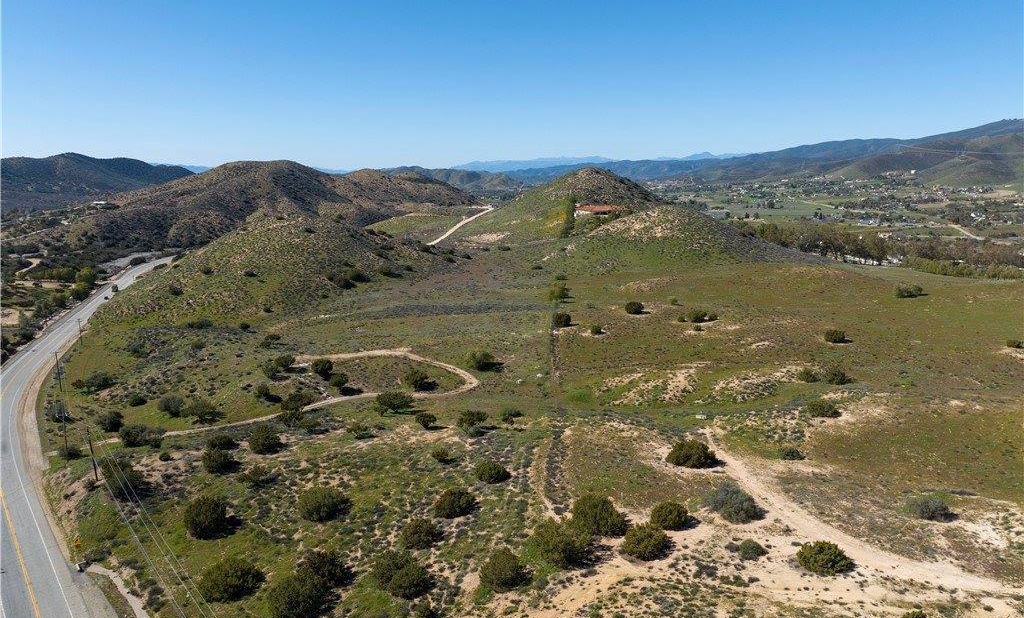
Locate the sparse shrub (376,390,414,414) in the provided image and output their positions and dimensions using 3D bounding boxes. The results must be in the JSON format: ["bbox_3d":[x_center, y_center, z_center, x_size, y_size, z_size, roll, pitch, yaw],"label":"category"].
[{"bbox_3d":[-27.060,20.780,161.700,8.230,4.080,7.400,-2,11,-10],"label":"sparse shrub"}]

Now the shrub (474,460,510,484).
[{"bbox_3d":[-3.170,25.250,109.560,5.250,3.280,4.730,0,11,-2],"label":"shrub"}]

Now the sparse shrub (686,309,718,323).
[{"bbox_3d":[55.870,1.990,208.590,9.120,3.820,6.840,3,11,15],"label":"sparse shrub"}]

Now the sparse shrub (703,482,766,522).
[{"bbox_3d":[32.200,27.070,102.410,7.980,4.120,7.180,4,11,18],"label":"sparse shrub"}]

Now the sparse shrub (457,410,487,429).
[{"bbox_3d":[-8.490,23.100,150.620,5.970,3.370,5.380,0,11,0],"label":"sparse shrub"}]

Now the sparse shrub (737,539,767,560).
[{"bbox_3d":[30.710,30.460,90.830,3.510,1.850,3.160,4,12,20],"label":"sparse shrub"}]

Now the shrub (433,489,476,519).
[{"bbox_3d":[-7.970,26.500,96.630,5.450,3.690,4.900,-1,11,-5],"label":"shrub"}]

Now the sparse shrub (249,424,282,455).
[{"bbox_3d":[-49.960,25.880,143.380,6.250,4.980,5.630,-4,12,-20],"label":"sparse shrub"}]

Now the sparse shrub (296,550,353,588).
[{"bbox_3d":[-24.890,33.430,93.520,6.640,2.990,5.970,-3,11,-16],"label":"sparse shrub"}]

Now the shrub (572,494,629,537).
[{"bbox_3d":[12.170,27.960,98.440,7.700,3.890,6.930,1,11,7],"label":"shrub"}]

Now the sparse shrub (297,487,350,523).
[{"bbox_3d":[-28.640,28.970,107.780,7.660,4.740,6.900,0,11,0],"label":"sparse shrub"}]

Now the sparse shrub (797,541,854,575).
[{"bbox_3d":[38.970,30.330,88.180,6.750,3.800,6.080,0,11,0],"label":"sparse shrub"}]

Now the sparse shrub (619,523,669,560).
[{"bbox_3d":[17.250,29.440,91.330,5.870,4.290,5.280,0,11,0],"label":"sparse shrub"}]

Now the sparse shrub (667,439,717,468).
[{"bbox_3d":[30.550,23.960,120.540,7.940,3.390,7.150,3,11,15],"label":"sparse shrub"}]

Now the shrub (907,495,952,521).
[{"bbox_3d":[56.510,26.940,96.010,5.680,3.060,4.830,7,13,32],"label":"shrub"}]

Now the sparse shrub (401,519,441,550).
[{"bbox_3d":[-11.770,28.700,90.290,4.580,3.730,4.120,-2,11,-8],"label":"sparse shrub"}]

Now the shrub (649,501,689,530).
[{"bbox_3d":[20.400,26.910,92.330,5.010,3.480,4.510,3,11,13],"label":"shrub"}]

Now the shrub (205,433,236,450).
[{"bbox_3d":[-58.010,26.080,141.380,5.610,3.170,5.050,0,11,0],"label":"shrub"}]

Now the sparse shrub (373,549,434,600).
[{"bbox_3d":[-13.370,31.690,87.000,7.020,5.590,6.320,0,11,0],"label":"sparse shrub"}]

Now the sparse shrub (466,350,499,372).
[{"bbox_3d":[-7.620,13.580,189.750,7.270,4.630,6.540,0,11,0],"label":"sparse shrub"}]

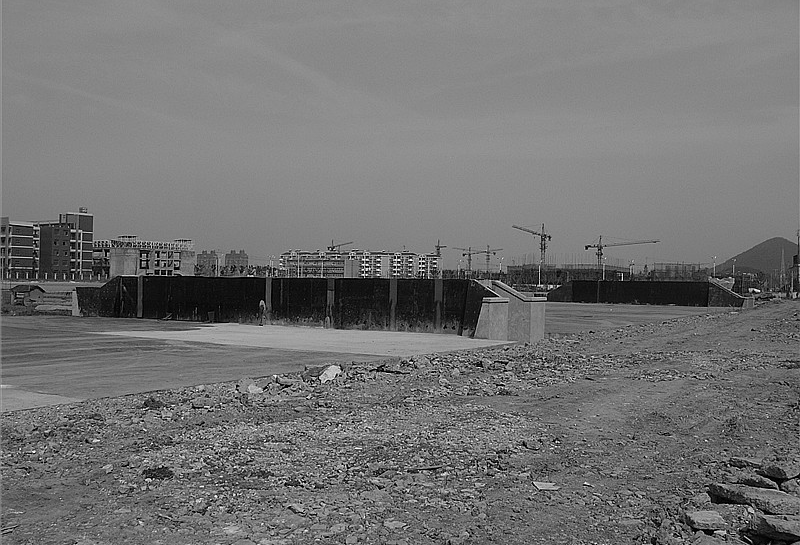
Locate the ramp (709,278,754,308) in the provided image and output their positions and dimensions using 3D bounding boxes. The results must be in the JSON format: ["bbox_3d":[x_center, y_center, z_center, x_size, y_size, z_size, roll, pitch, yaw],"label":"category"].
[{"bbox_3d":[40.350,2.500,101.400,4.700,3.400,2.500,0,0,41],"label":"ramp"}]

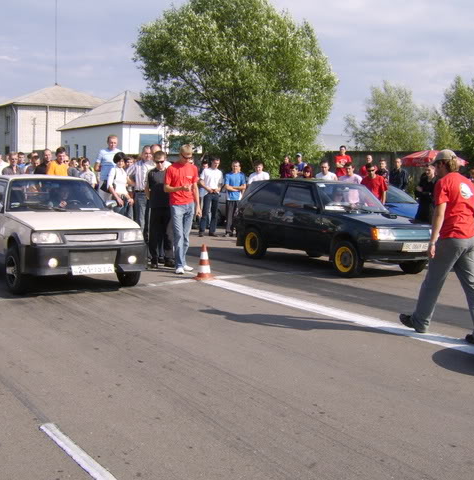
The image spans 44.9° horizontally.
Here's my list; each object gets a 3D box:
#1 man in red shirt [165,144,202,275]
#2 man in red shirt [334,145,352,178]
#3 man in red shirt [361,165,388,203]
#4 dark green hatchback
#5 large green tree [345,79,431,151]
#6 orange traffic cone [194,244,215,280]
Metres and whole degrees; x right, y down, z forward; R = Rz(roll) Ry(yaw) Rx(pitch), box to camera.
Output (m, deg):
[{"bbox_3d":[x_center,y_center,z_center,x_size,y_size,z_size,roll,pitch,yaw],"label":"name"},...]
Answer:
[{"bbox_3d":[-0.746,-0.432,8.286,0.520,1.810,0.360,0,6,-15],"label":"man in red shirt"},{"bbox_3d":[2.766,-1.593,15.090,0.520,1.770,0.340,2,6,4],"label":"man in red shirt"},{"bbox_3d":[2.623,-0.602,11.189,0.520,1.750,0.340,2,6,6],"label":"man in red shirt"},{"bbox_3d":[1.548,-0.271,9.504,1.570,1.390,3.700,-2,7,-33],"label":"dark green hatchback"},{"bbox_3d":[8.579,-5.539,33.374,5.000,7.330,4.800,1,6,0],"label":"large green tree"},{"bbox_3d":[-0.458,0.300,8.038,0.300,0.485,0.300,-2,7,-33],"label":"orange traffic cone"}]

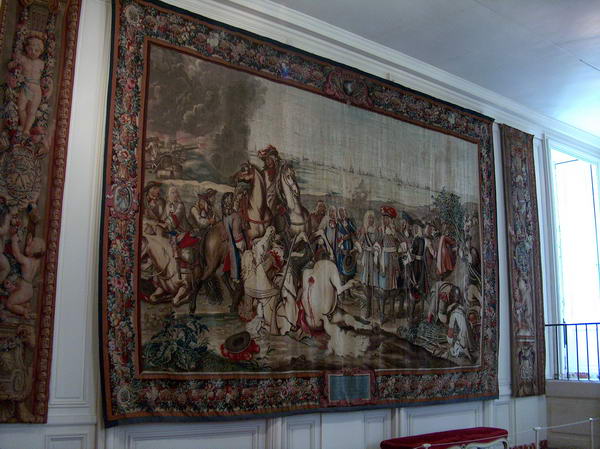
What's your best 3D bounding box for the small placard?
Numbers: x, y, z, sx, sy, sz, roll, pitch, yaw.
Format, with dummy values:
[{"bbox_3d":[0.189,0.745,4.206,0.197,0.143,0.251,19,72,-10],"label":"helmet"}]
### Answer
[{"bbox_3d":[0.536,1.703,6.673,0.689,0.341,0.030,8,-12,-36],"label":"small placard"}]

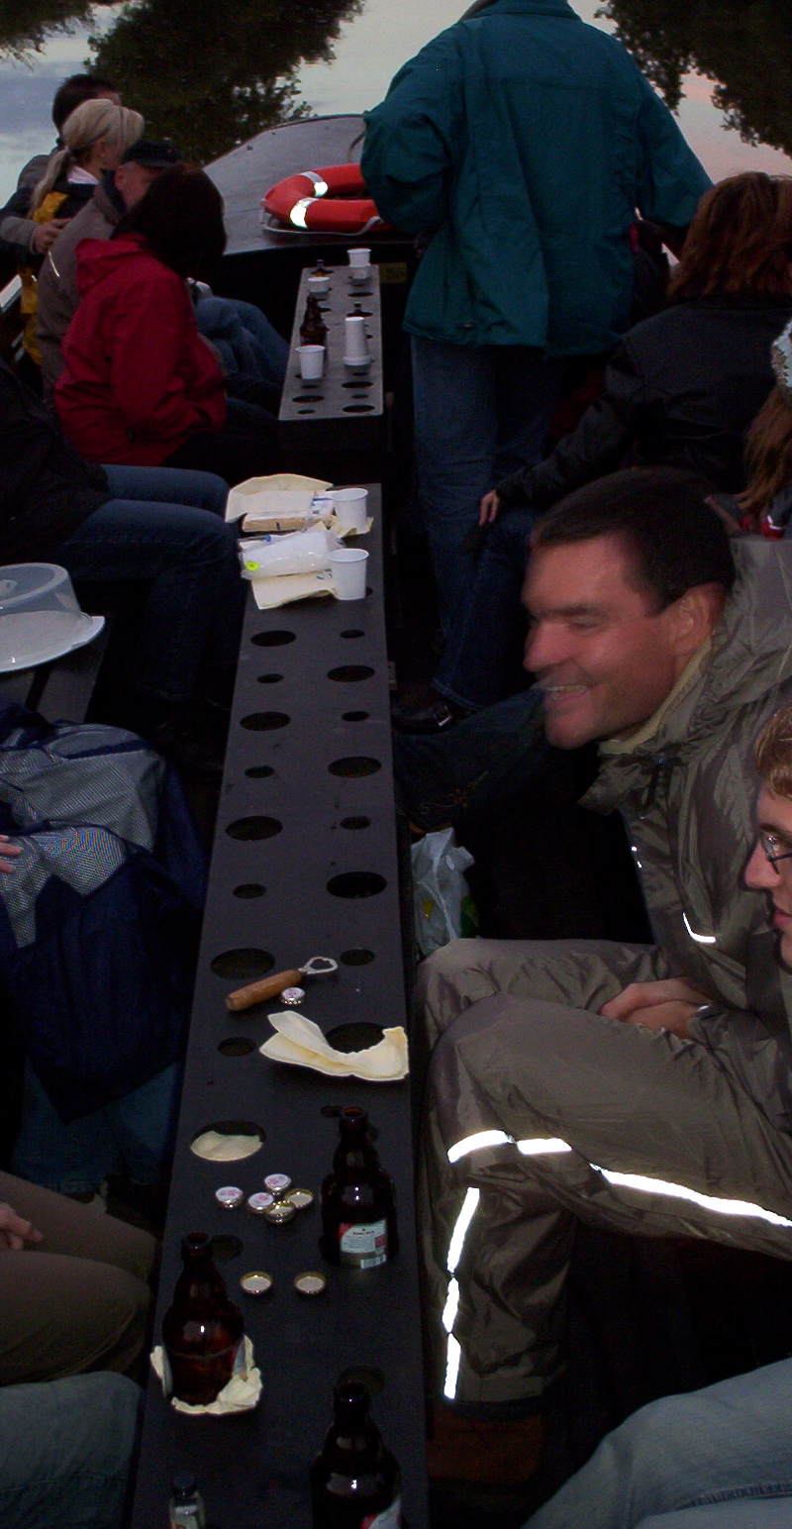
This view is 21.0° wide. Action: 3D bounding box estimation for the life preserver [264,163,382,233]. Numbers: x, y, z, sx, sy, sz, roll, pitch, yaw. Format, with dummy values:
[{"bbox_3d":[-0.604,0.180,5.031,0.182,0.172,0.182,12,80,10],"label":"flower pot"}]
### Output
[{"bbox_3d":[-0.064,-1.773,6.727,0.720,0.110,0.720,-1,24,-1],"label":"life preserver"}]

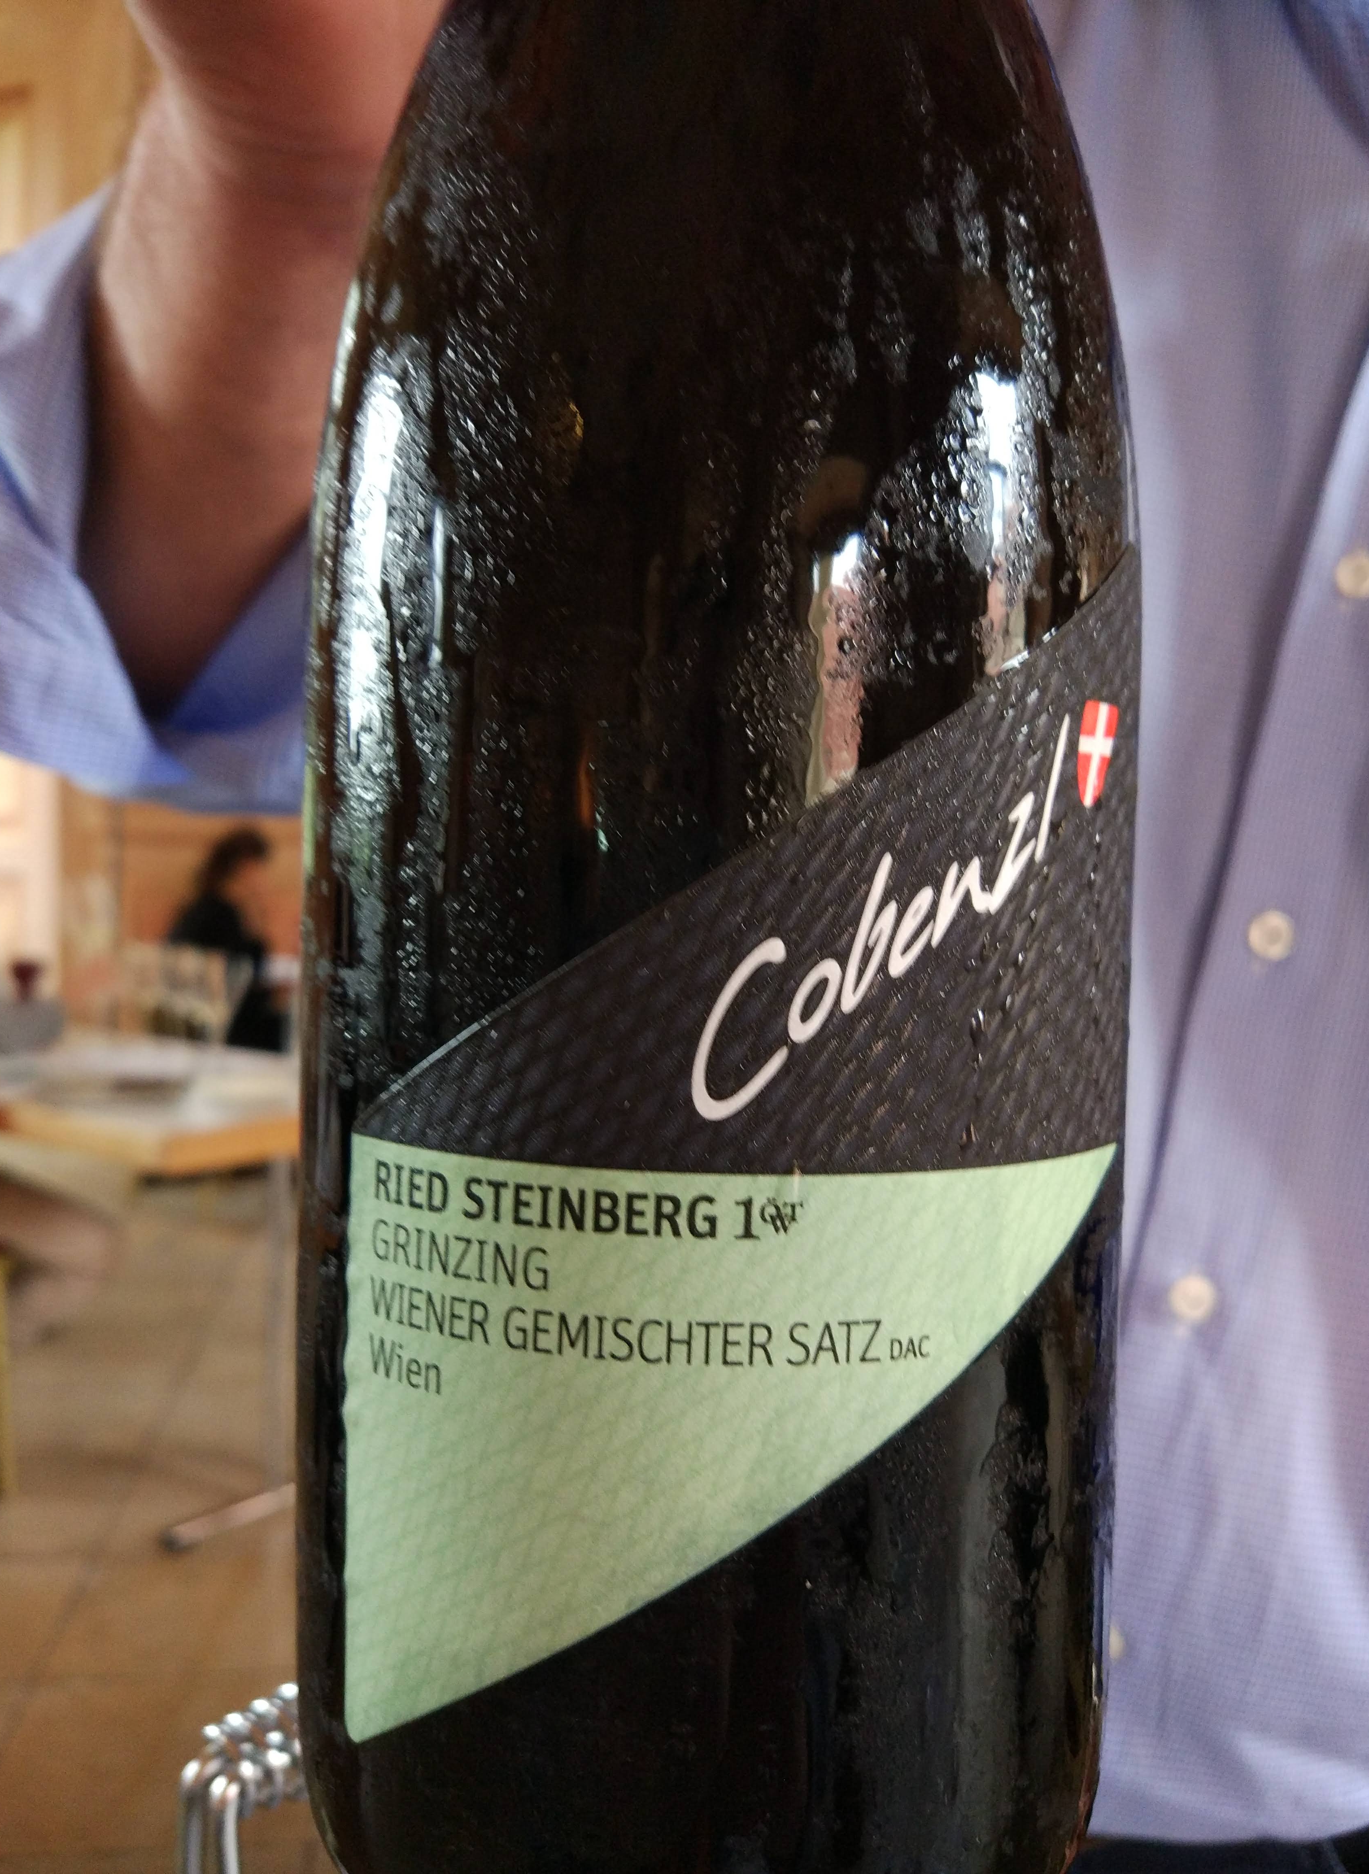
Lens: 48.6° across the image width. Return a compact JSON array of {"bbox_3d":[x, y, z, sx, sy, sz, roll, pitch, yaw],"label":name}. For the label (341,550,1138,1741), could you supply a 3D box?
[{"bbox_3d":[0.007,0.017,0.125,0.069,0.106,0.020,1,3,-7],"label":"label"}]

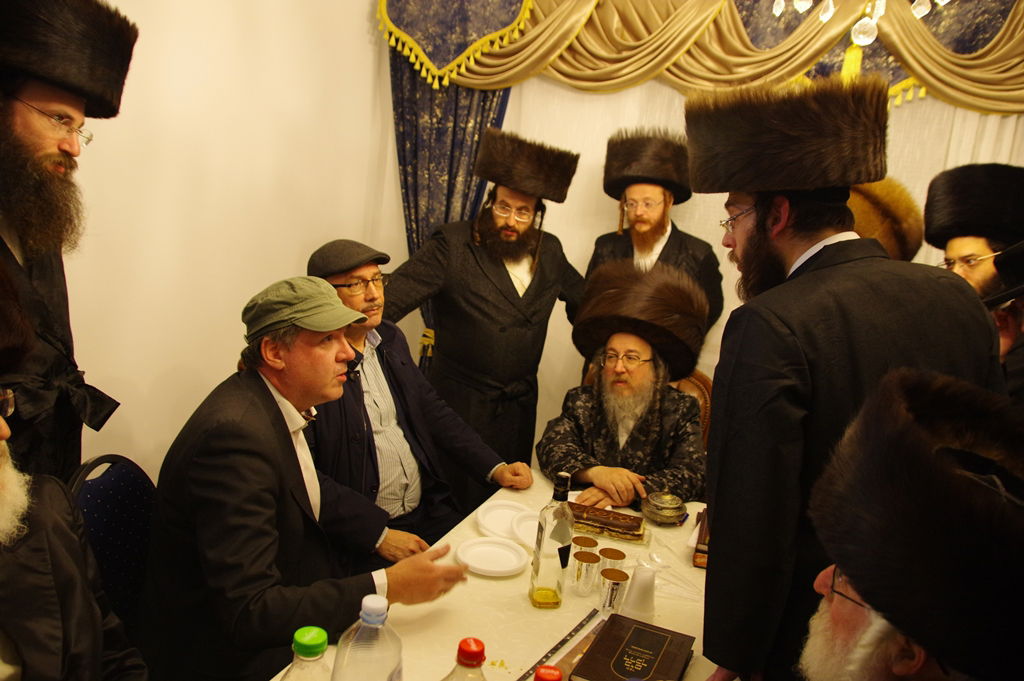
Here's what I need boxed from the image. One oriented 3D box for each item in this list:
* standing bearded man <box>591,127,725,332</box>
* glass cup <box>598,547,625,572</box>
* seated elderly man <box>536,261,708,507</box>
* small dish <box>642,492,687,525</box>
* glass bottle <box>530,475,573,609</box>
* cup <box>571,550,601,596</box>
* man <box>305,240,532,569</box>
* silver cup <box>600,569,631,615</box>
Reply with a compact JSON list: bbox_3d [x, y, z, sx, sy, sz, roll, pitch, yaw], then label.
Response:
[{"bbox_3d":[0.465,0.172,2.684,0.520,1.872,0.370,10,11,14],"label":"standing bearded man"},{"bbox_3d":[0.217,0.510,1.577,0.056,0.077,0.056,7,11,0],"label":"glass cup"},{"bbox_3d":[0.362,0.478,2.245,0.570,1.418,0.720,11,12,21],"label":"seated elderly man"},{"bbox_3d":[0.423,0.467,1.972,0.123,0.061,0.123,7,11,0],"label":"small dish"},{"bbox_3d":[0.089,0.409,1.469,0.071,0.283,0.068,6,11,-4],"label":"glass bottle"},{"bbox_3d":[0.159,0.508,1.545,0.056,0.077,0.056,7,11,0],"label":"cup"},{"bbox_3d":[-0.409,0.426,2.092,0.740,1.393,0.600,13,13,30],"label":"man"},{"bbox_3d":[0.211,0.527,1.488,0.056,0.076,0.056,7,11,0],"label":"silver cup"}]

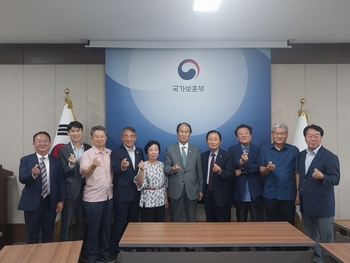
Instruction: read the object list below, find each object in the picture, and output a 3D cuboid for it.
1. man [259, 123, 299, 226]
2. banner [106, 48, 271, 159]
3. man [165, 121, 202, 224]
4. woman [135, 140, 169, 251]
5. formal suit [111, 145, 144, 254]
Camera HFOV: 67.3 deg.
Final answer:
[{"bbox_3d":[1.378,0.753,3.530,0.530,1.710,0.360,0,0,8],"label":"man"},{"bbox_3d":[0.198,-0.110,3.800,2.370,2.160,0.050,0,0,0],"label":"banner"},{"bbox_3d":[0.114,0.747,3.530,0.510,1.720,0.360,0,0,0],"label":"man"},{"bbox_3d":[-0.308,0.863,3.460,0.460,1.490,0.340,0,0,-3],"label":"woman"},{"bbox_3d":[-0.628,0.873,3.480,0.500,1.410,0.340,0,0,-10],"label":"formal suit"}]

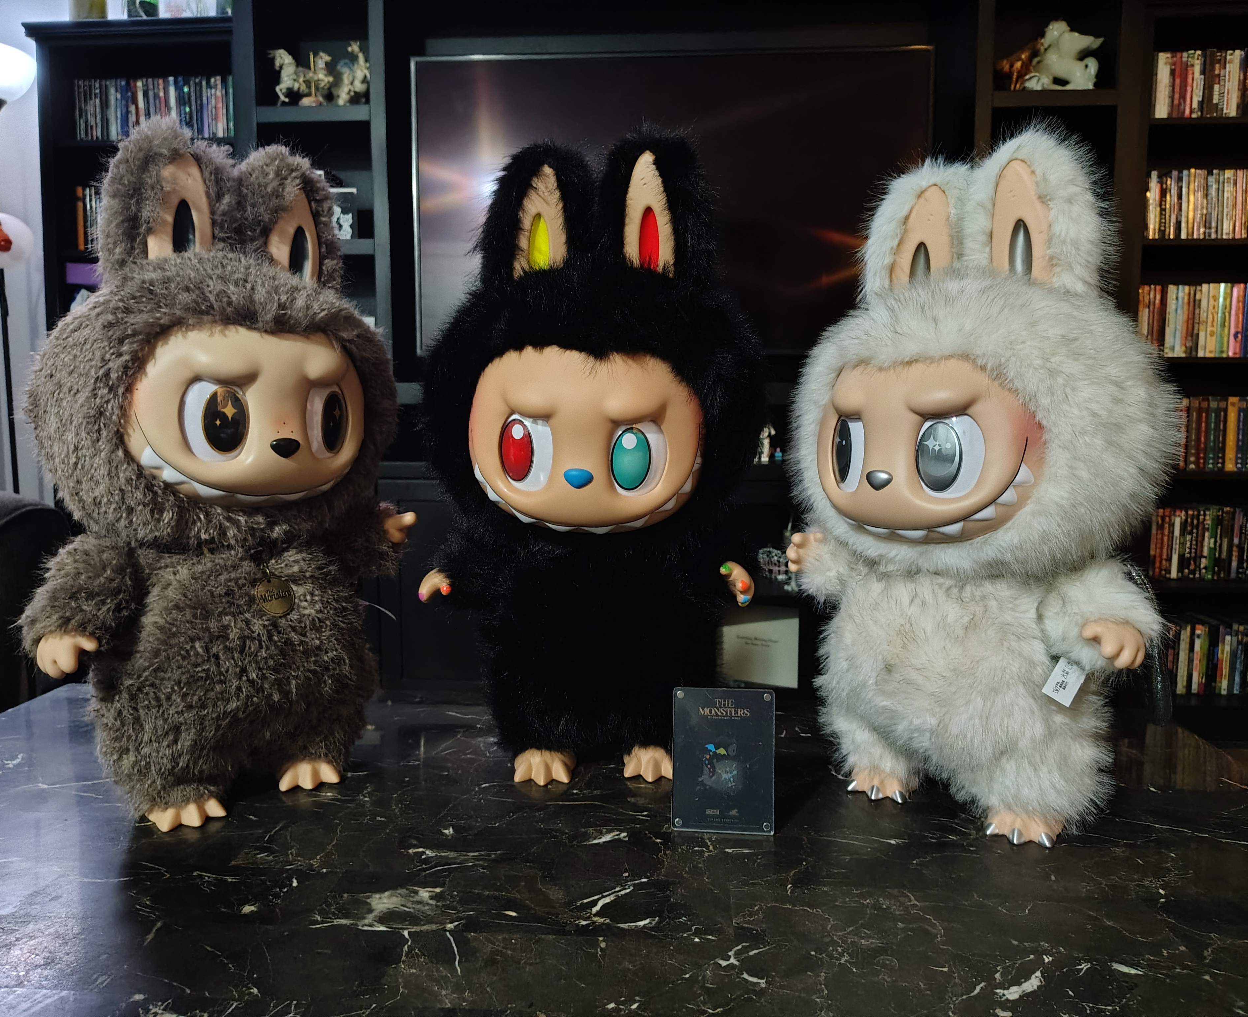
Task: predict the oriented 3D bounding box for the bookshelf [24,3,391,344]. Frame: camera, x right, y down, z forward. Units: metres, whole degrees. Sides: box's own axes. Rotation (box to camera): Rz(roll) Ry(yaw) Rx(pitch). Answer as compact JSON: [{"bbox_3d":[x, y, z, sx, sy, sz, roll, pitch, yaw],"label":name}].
[{"bbox_3d":[-1.178,-0.401,2.928,1.052,2.100,0.380,0,5,3],"label":"bookshelf"}]

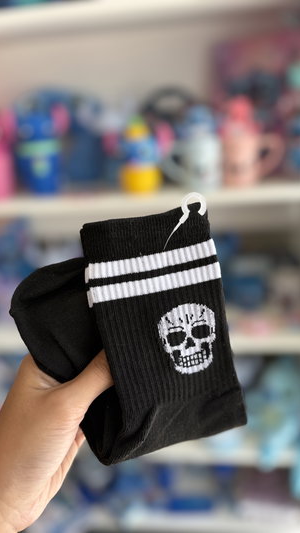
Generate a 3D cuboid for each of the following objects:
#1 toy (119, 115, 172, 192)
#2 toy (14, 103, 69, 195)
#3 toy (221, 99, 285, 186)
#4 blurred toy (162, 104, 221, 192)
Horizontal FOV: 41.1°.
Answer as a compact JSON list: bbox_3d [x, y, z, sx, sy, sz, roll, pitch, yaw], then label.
[{"bbox_3d":[-0.010,-0.237,0.860,0.101,0.151,0.080,-3,19,4],"label":"toy"},{"bbox_3d":[-0.246,-0.261,0.910,0.091,0.197,0.085,-5,19,-2],"label":"toy"},{"bbox_3d":[0.215,-0.259,0.840,0.119,0.173,0.085,0,19,11],"label":"toy"},{"bbox_3d":[0.087,-0.247,0.844,0.112,0.167,0.085,-2,19,7],"label":"blurred toy"}]

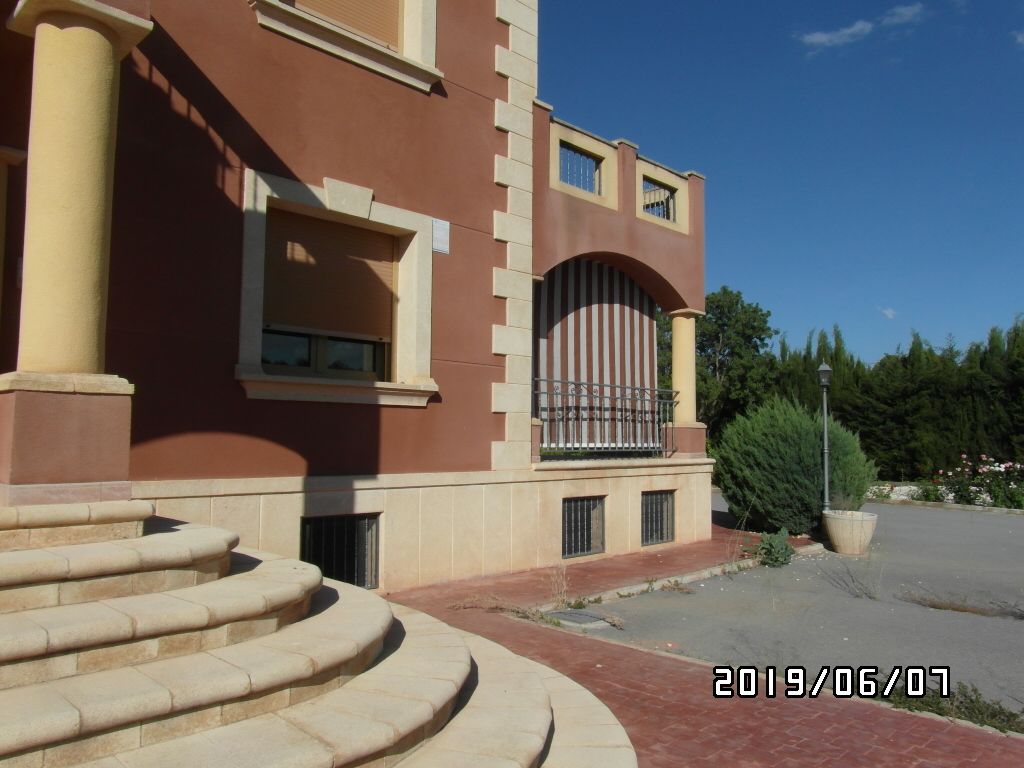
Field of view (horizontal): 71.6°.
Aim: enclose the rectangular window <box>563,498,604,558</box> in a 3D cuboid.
[{"bbox_3d":[0.849,1.756,8.768,0.810,0.755,0.130,4,-6,-42],"label":"rectangular window"}]

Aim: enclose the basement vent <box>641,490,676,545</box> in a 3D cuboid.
[{"bbox_3d":[1.998,1.842,9.820,0.850,0.755,0.130,4,-6,-42],"label":"basement vent"}]

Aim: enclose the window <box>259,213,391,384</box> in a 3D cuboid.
[{"bbox_3d":[-1.746,-0.798,6.856,1.530,1.550,0.160,4,-6,-42],"label":"window"}]

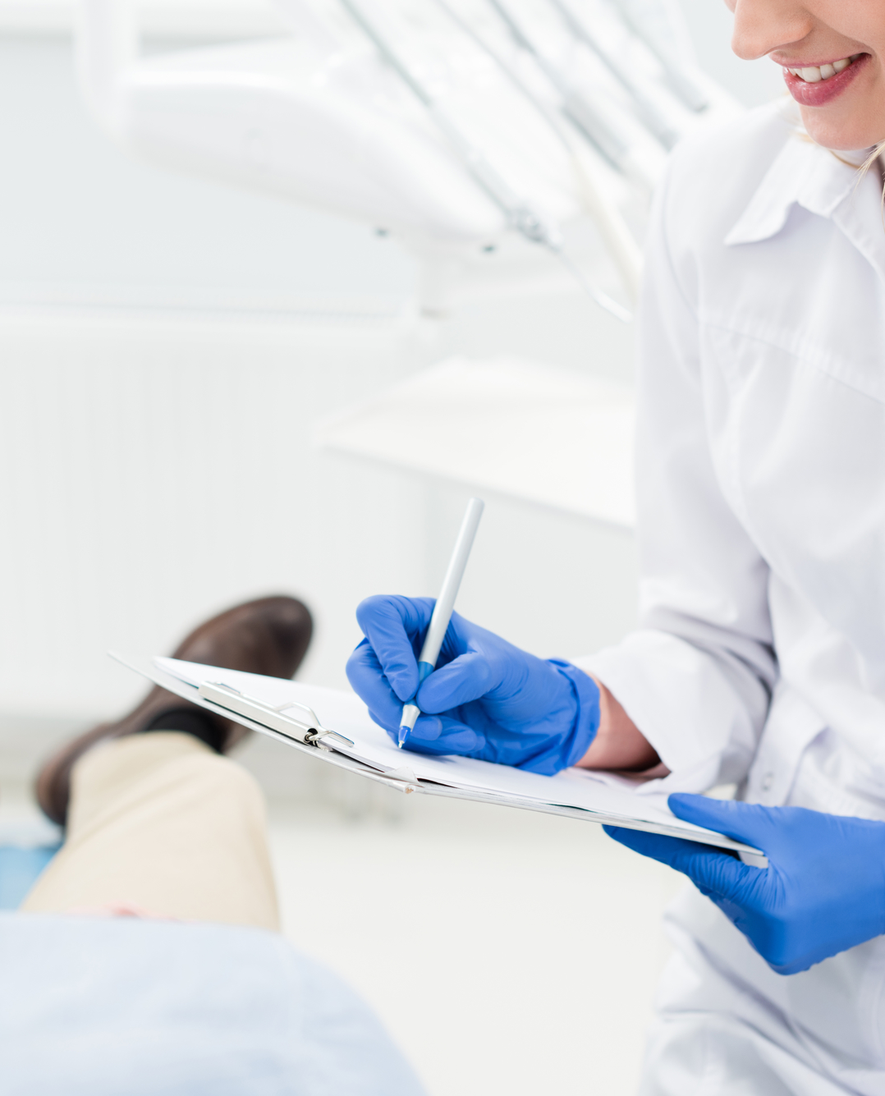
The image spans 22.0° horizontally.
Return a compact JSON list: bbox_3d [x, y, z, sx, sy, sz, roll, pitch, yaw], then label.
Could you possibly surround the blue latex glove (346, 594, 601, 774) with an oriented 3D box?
[{"bbox_3d":[0.019,0.075,1.260,0.140,0.086,0.085,-9,20,-27],"label":"blue latex glove"}]

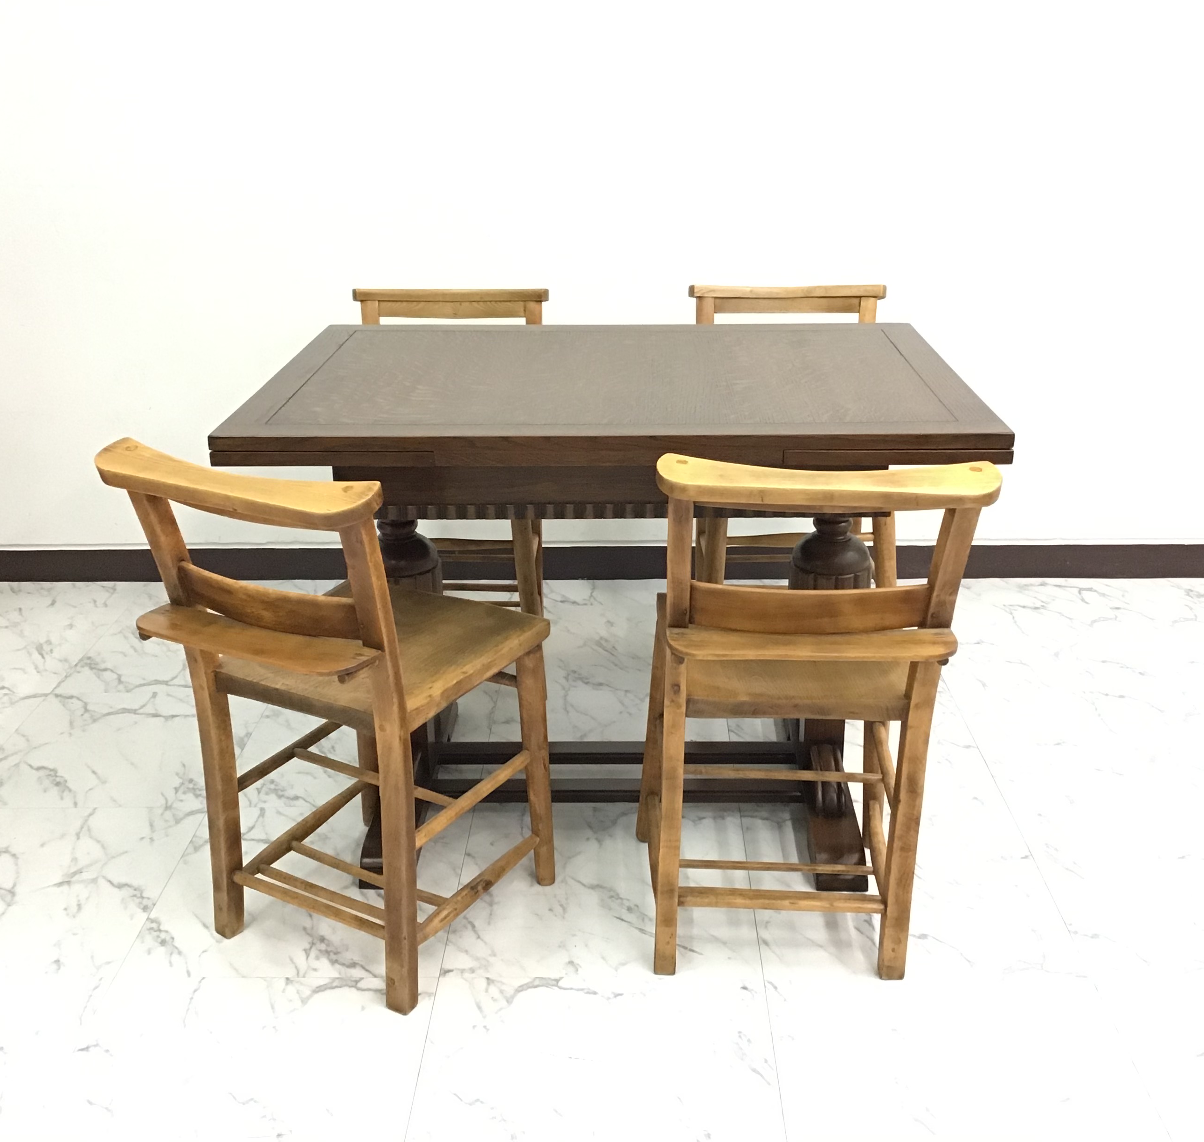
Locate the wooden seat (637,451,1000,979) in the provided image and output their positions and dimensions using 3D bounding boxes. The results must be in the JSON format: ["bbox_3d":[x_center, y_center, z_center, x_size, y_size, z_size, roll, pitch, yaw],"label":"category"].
[{"bbox_3d":[0.270,0.165,1.921,0.432,0.771,0.494,0,21,2],"label":"wooden seat"}]

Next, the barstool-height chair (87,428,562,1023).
[{"bbox_3d":[-0.356,0.170,1.927,0.426,0.771,0.494,11,24,28],"label":"barstool-height chair"}]

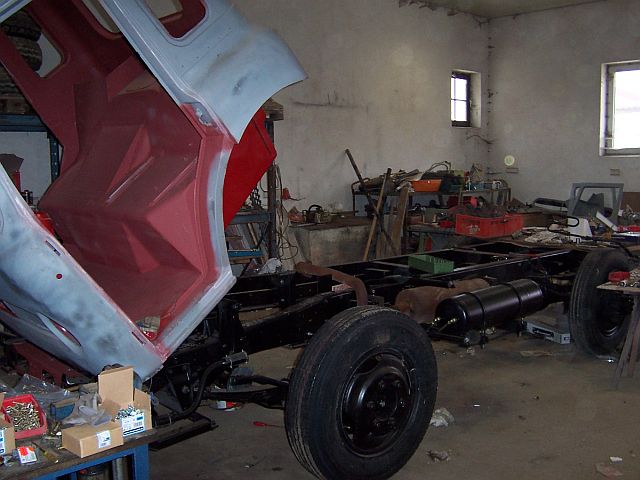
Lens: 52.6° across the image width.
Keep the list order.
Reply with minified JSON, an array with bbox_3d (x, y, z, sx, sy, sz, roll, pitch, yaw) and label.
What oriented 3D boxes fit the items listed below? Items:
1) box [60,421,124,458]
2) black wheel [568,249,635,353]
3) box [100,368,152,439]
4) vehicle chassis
[{"bbox_3d":[-0.648,0.560,1.840,0.108,0.053,0.131,5,9,41],"label":"box"},{"bbox_3d":[2.316,0.520,5.300,0.920,0.920,0.220,-7,9,-42],"label":"black wheel"},{"bbox_3d":[-0.588,0.491,1.950,0.116,0.170,0.100,-7,9,-42],"label":"box"},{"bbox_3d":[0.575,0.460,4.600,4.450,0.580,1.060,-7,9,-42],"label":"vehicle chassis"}]

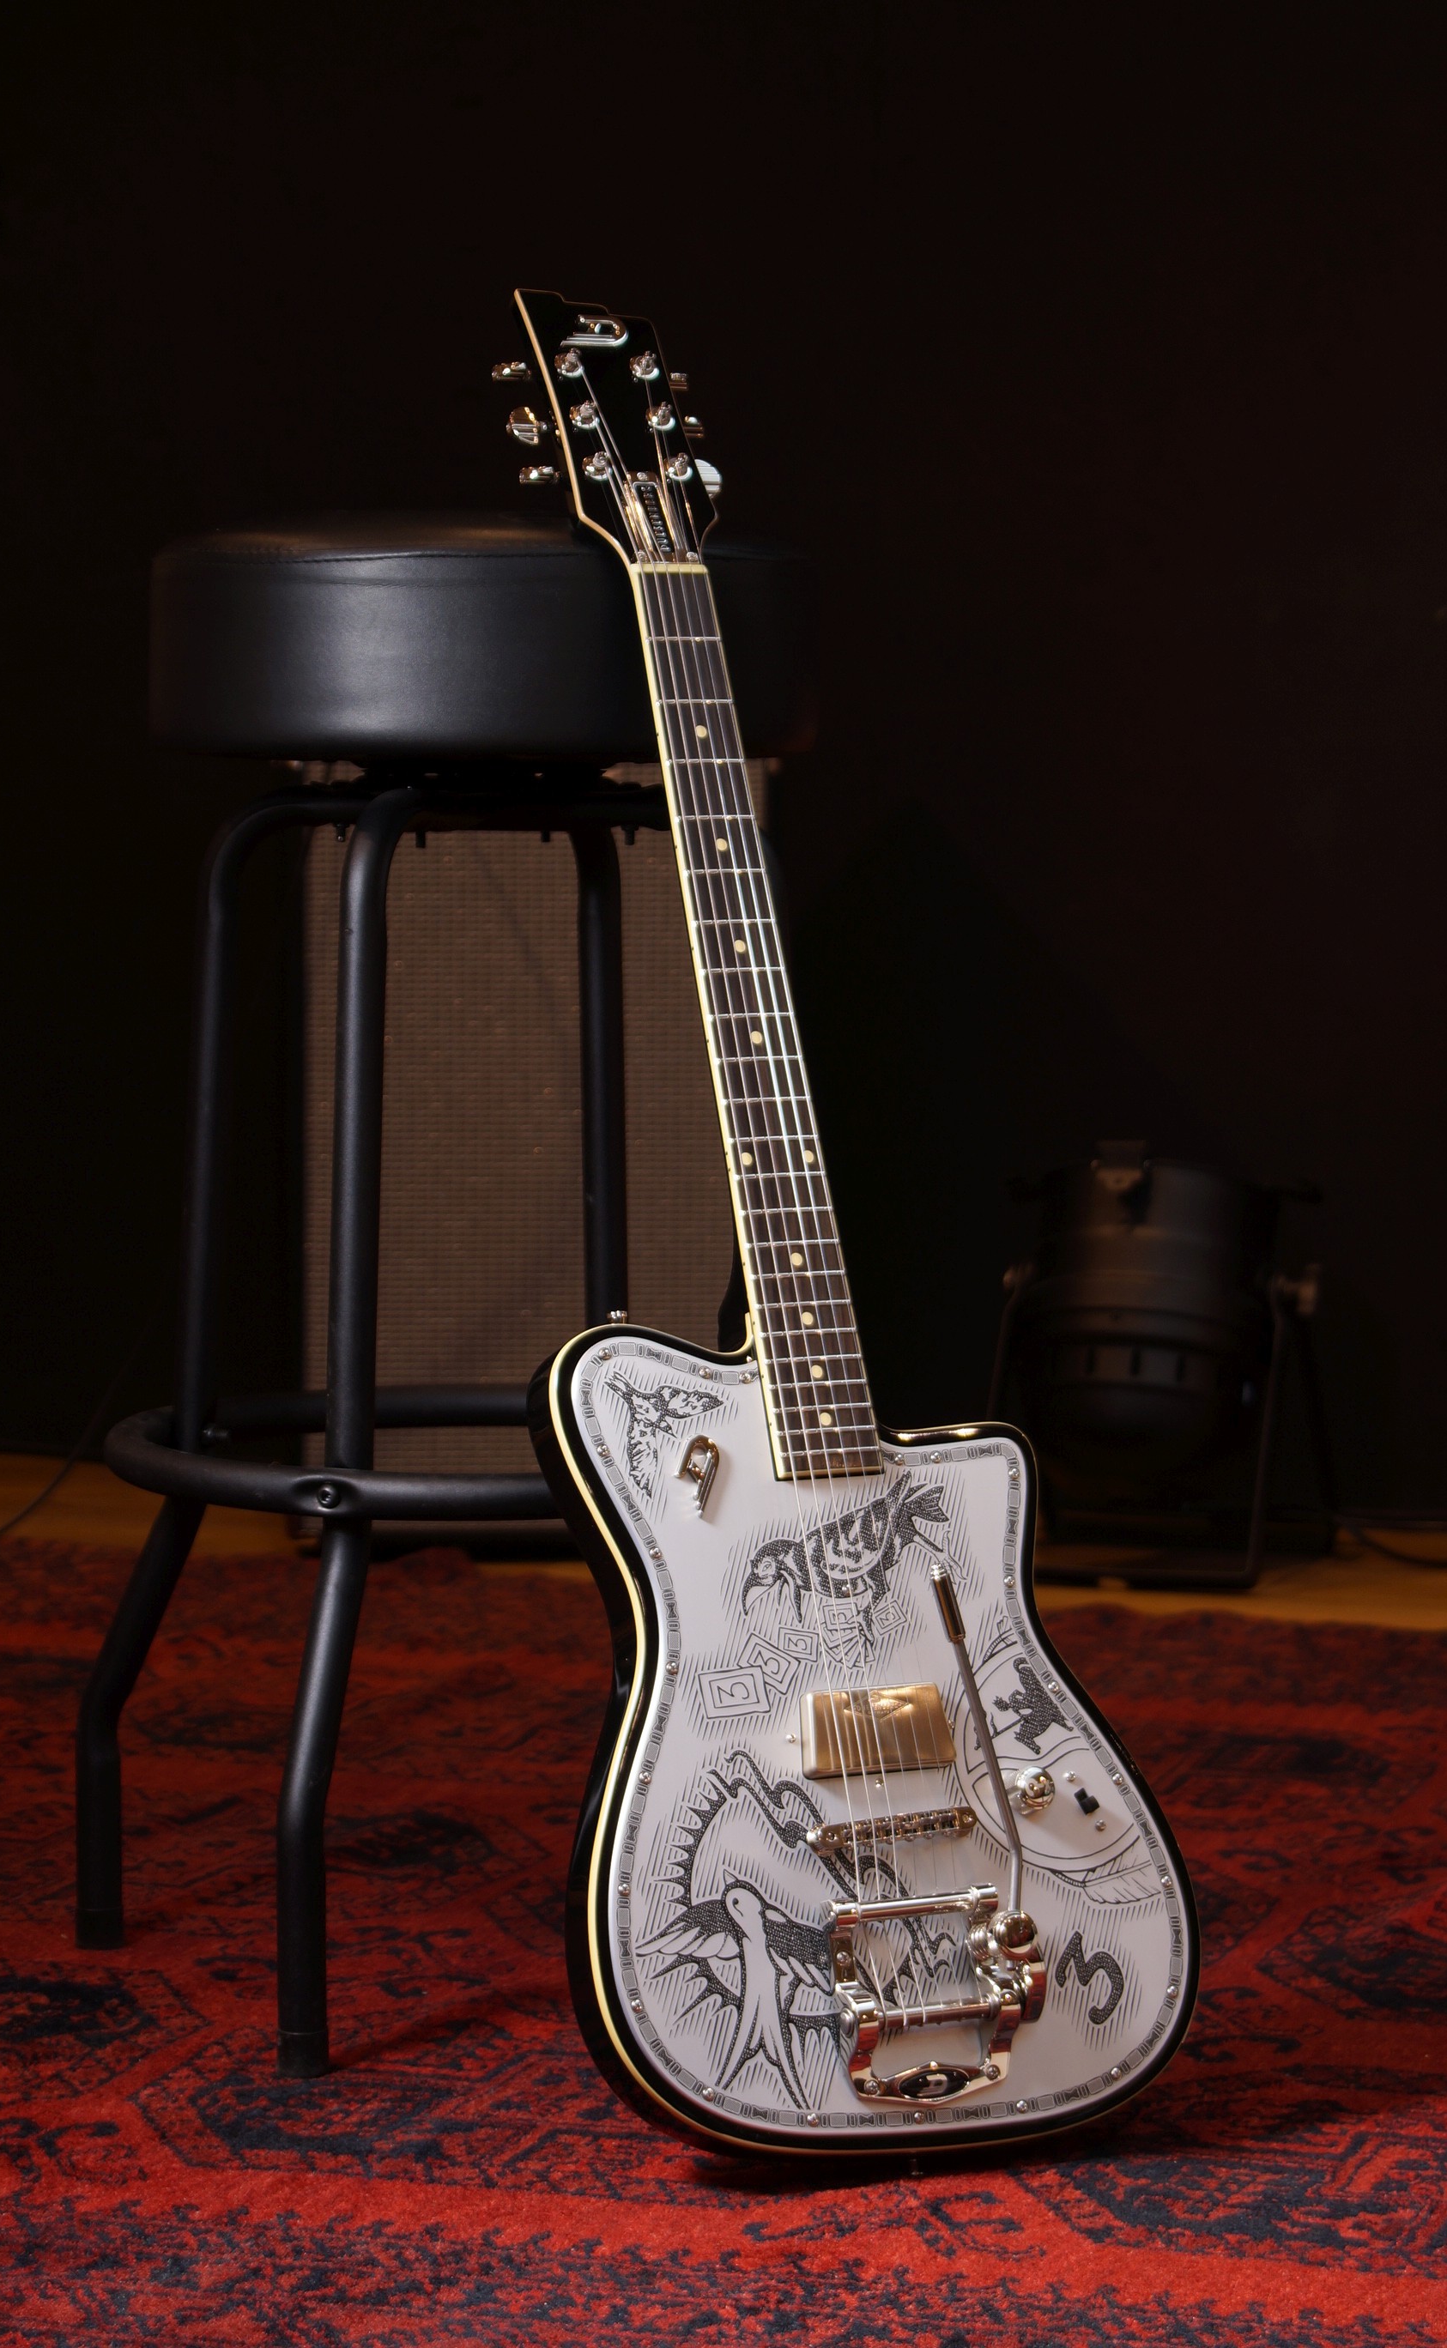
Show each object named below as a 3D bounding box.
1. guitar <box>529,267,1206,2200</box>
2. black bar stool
[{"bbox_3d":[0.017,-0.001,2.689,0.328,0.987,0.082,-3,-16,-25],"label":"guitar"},{"bbox_3d":[-0.134,0.047,2.946,0.435,0.803,0.435,1,5,0],"label":"black bar stool"}]

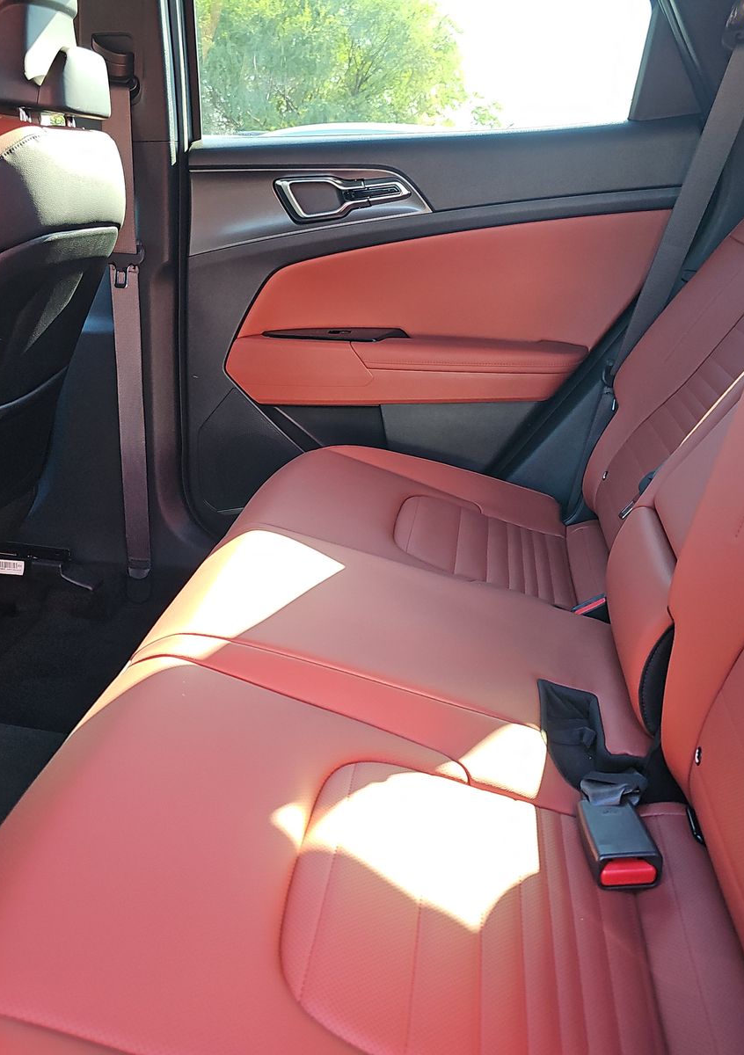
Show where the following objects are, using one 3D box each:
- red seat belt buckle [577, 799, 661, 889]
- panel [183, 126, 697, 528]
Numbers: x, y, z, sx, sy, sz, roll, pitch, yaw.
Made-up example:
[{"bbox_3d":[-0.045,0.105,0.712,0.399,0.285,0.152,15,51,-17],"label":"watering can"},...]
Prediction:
[{"bbox_3d":[0.213,0.273,0.810,0.050,0.029,0.085,-2,12,2],"label":"red seat belt buckle"},{"bbox_3d":[0.088,-0.314,1.650,0.900,0.730,0.120,2,20,7],"label":"panel"}]

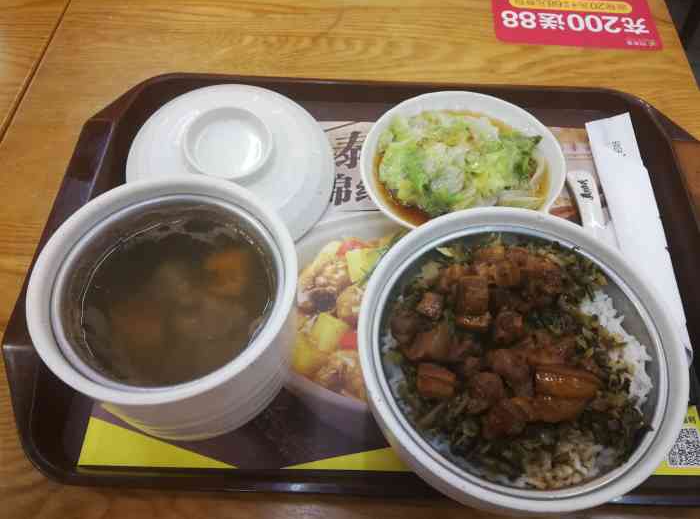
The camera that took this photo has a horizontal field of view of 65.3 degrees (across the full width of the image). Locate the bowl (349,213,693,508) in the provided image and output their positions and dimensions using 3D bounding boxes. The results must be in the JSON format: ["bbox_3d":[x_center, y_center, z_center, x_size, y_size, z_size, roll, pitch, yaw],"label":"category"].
[{"bbox_3d":[0.085,0.057,0.306,0.163,0.072,0.163,1,59,-2],"label":"bowl"}]

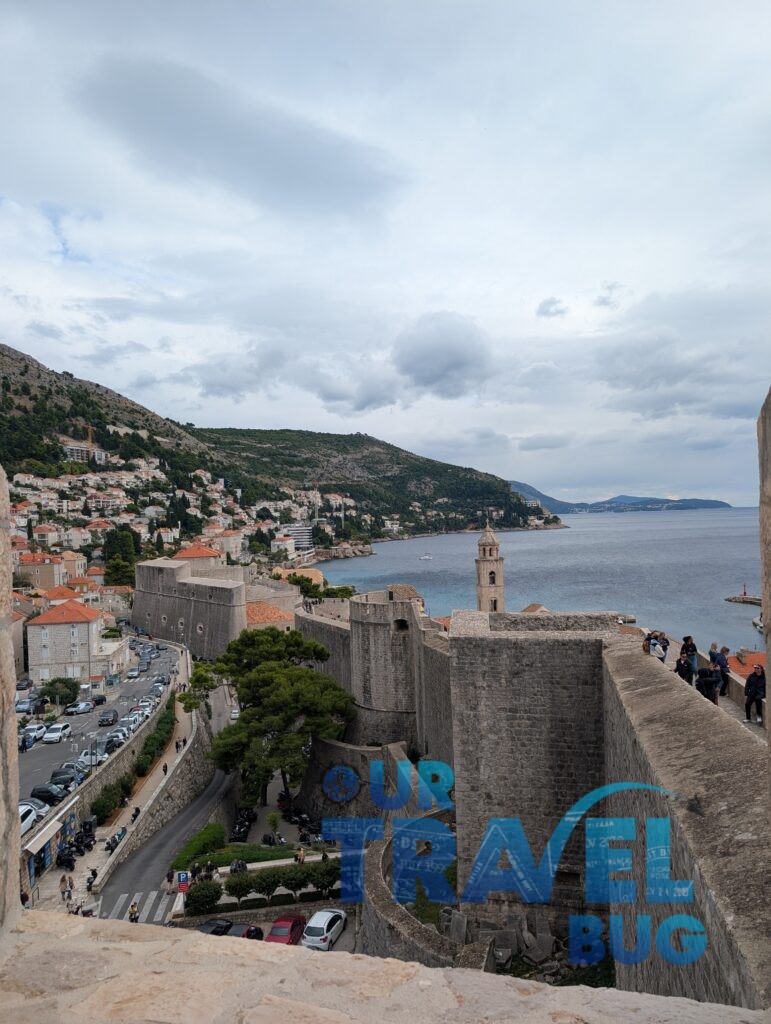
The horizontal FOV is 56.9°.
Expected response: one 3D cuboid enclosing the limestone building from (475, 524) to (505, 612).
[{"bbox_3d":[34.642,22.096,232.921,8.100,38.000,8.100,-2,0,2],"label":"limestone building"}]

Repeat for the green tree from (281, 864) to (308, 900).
[{"bbox_3d":[-6.259,25.674,48.819,2.000,2.350,2.000,-2,0,0],"label":"green tree"}]

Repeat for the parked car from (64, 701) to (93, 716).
[{"bbox_3d":[-44.831,29.106,104.403,1.760,1.470,4.200,-2,0,33],"label":"parked car"}]

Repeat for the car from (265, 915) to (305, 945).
[{"bbox_3d":[-6.173,26.009,44.338,1.700,1.400,4.100,-1,0,9],"label":"car"}]

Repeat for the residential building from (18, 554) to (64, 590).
[{"bbox_3d":[-114.652,20.243,235.941,11.200,12.300,8.500,-2,0,3],"label":"residential building"}]

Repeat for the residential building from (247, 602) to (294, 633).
[{"bbox_3d":[-36.484,34.743,222.883,15.500,12.400,11.000,-1,0,-24],"label":"residential building"}]

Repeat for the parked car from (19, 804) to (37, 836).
[{"bbox_3d":[-29.450,24.870,56.200,1.800,1.550,4.250,-1,0,-3],"label":"parked car"}]

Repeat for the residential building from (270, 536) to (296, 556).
[{"bbox_3d":[-114.464,37.594,797.884,20.500,18.500,16.500,-2,0,22],"label":"residential building"}]

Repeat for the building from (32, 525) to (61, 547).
[{"bbox_3d":[-161.146,11.171,337.978,9.500,10.300,10.000,-2,0,7],"label":"building"}]

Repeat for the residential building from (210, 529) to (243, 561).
[{"bbox_3d":[-118.896,24.599,530.000,16.000,22.000,18.000,-1,0,41],"label":"residential building"}]

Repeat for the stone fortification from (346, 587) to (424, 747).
[{"bbox_3d":[0.153,23.839,109.000,11.300,23.500,11.000,-1,0,6],"label":"stone fortification"}]

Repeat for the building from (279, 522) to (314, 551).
[{"bbox_3d":[-104.585,29.712,845.000,38.000,33.000,25.000,-1,0,-27],"label":"building"}]

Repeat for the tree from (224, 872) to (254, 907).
[{"bbox_3d":[-9.602,24.808,46.600,1.950,2.400,1.950,-1,0,0],"label":"tree"}]

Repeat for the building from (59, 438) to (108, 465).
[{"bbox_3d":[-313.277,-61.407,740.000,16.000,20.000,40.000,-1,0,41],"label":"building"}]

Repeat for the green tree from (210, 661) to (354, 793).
[{"bbox_3d":[-11.432,24.647,78.200,14.600,14.800,13.500,-2,0,0],"label":"green tree"}]

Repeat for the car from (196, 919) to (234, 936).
[{"bbox_3d":[-10.618,25.684,42.555,1.760,1.440,4.150,-1,0,10],"label":"car"}]

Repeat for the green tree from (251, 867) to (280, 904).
[{"bbox_3d":[-8.199,25.726,48.601,2.050,2.350,2.050,-2,0,0],"label":"green tree"}]

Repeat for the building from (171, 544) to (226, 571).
[{"bbox_3d":[-70.500,18.000,266.000,16.000,14.000,17.000,-1,0,-10],"label":"building"}]

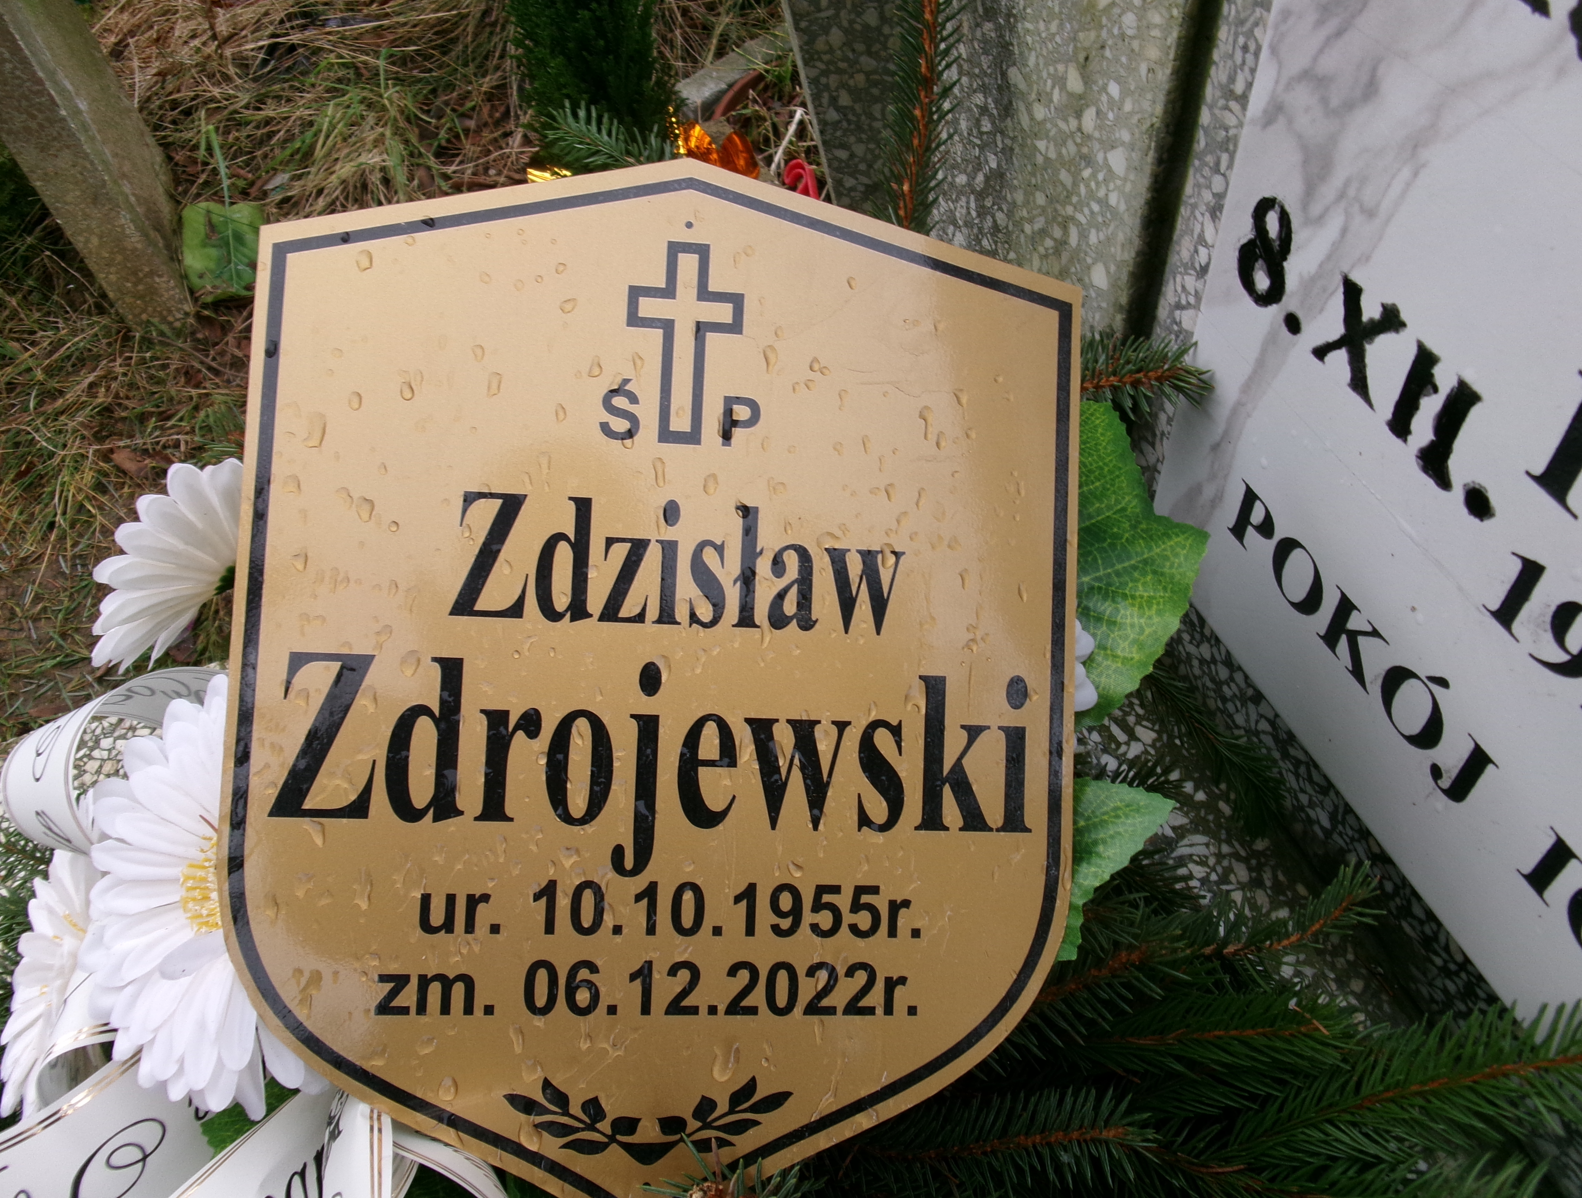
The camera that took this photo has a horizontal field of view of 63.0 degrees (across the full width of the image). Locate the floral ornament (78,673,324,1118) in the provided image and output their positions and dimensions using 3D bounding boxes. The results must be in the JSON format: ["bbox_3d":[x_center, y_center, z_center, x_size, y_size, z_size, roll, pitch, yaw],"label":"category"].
[{"bbox_3d":[-0.141,0.074,0.325,0.112,0.040,0.114,22,102,22],"label":"floral ornament"}]

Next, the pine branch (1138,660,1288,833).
[{"bbox_3d":[0.136,0.048,0.420,0.028,0.085,0.042,-8,44,50],"label":"pine branch"}]

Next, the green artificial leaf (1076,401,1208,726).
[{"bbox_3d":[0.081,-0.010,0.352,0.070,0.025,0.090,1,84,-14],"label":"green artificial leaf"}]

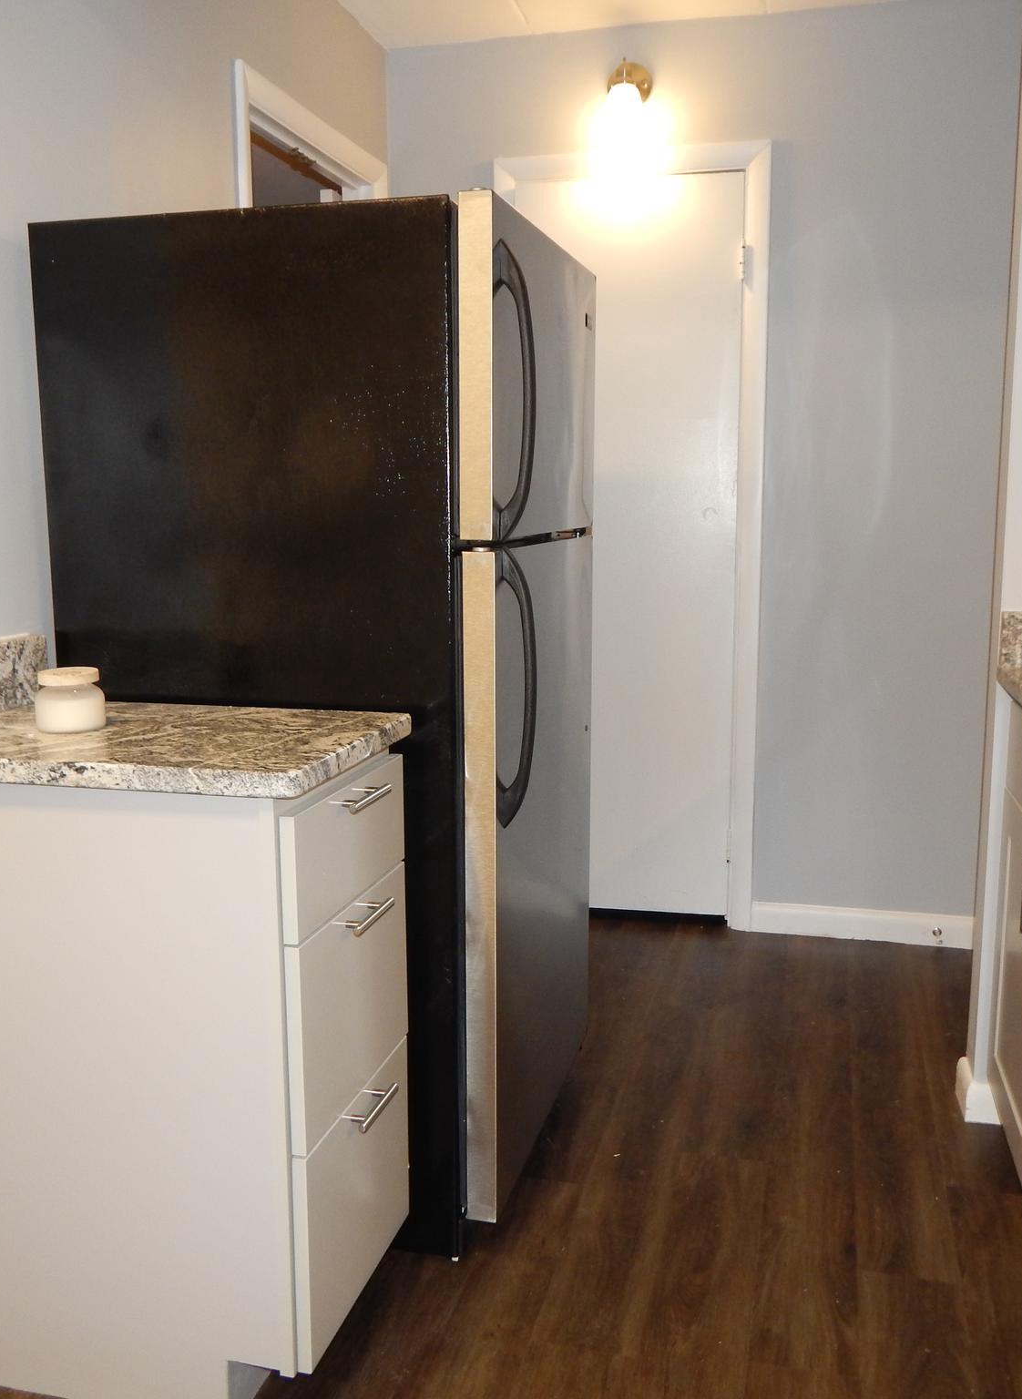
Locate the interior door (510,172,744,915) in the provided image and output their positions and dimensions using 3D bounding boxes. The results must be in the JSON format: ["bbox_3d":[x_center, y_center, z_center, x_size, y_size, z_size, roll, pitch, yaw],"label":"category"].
[{"bbox_3d":[0.317,-0.396,3.497,0.620,2.045,0.040,2,9,14],"label":"interior door"}]

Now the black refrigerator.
[{"bbox_3d":[-0.277,0.031,2.303,0.785,1.645,0.730,2,9,14],"label":"black refrigerator"}]

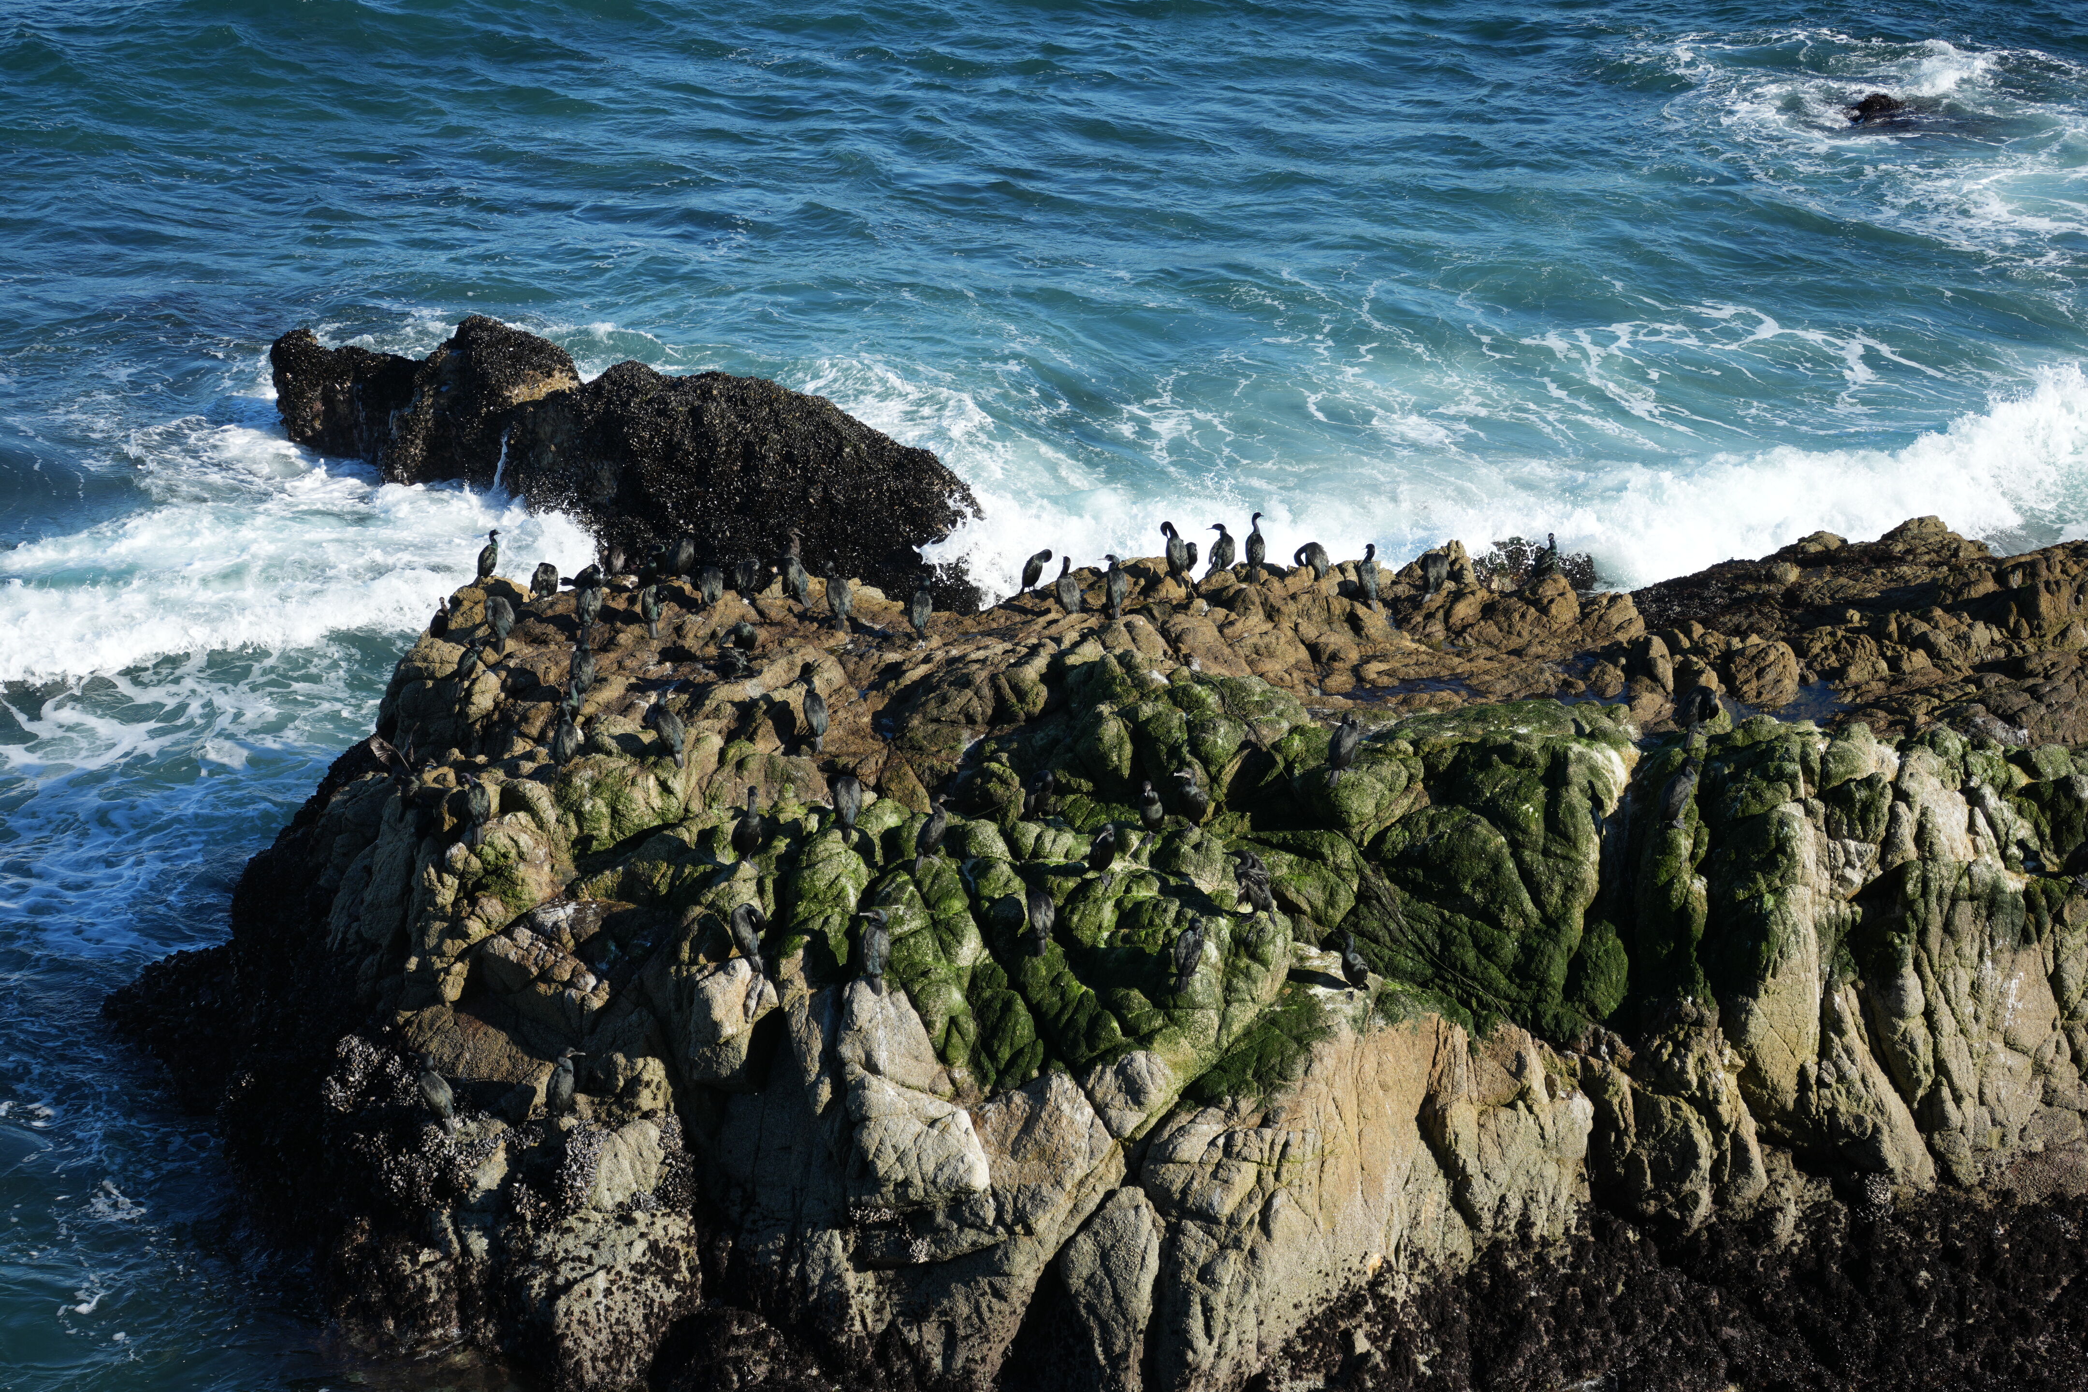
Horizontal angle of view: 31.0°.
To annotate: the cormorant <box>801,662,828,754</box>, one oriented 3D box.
[{"bbox_3d":[-1.739,0.135,28.500,0.200,0.520,0.340,-6,21,-17],"label":"cormorant"}]

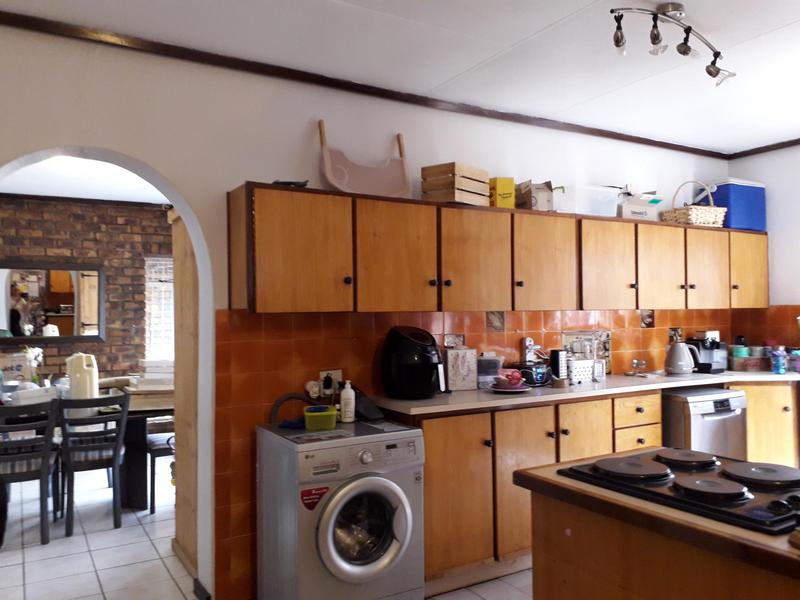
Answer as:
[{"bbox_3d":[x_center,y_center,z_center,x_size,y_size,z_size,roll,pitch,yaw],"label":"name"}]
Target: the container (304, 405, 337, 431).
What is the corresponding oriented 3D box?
[{"bbox_3d":[-0.378,0.560,2.950,0.150,0.092,0.165,-1,-1,-10],"label":"container"}]

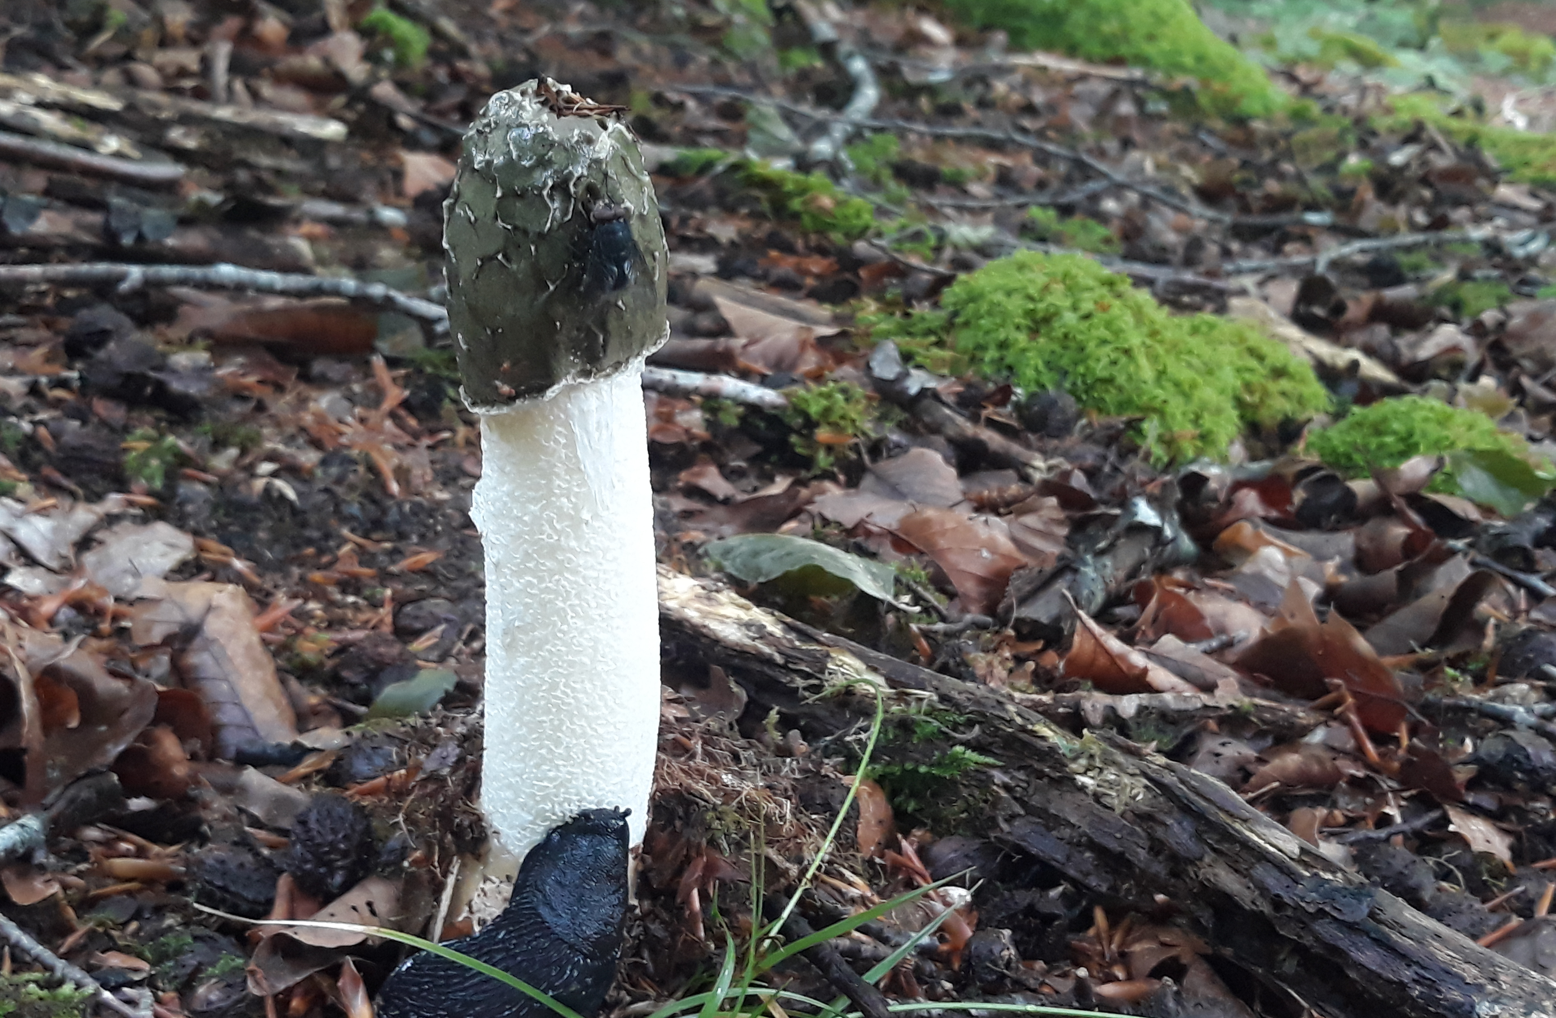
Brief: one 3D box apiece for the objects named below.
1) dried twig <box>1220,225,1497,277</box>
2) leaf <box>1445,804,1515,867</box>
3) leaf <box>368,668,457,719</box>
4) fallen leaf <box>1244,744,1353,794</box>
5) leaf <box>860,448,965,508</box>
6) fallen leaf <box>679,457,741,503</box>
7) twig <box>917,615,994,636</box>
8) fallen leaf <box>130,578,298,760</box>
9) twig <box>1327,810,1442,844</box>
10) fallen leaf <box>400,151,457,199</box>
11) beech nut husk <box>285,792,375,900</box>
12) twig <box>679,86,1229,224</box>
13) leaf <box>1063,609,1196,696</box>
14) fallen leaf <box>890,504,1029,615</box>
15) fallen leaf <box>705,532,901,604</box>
[{"bbox_3d":[0.364,-0.160,0.750,0.200,0.012,0.013,-9,23,-16],"label":"dried twig"},{"bbox_3d":[0.162,0.075,0.280,0.020,0.006,0.010,23,41,26],"label":"leaf"},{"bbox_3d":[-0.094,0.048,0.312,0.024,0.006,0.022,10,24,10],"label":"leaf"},{"bbox_3d":[0.140,0.070,0.325,0.028,0.009,0.018,3,24,-7],"label":"fallen leaf"},{"bbox_3d":[0.051,-0.011,0.465,0.040,0.013,0.034,5,24,-2],"label":"leaf"},{"bbox_3d":[-0.025,-0.011,0.440,0.021,0.009,0.016,7,44,4],"label":"fallen leaf"},{"bbox_3d":[0.053,0.034,0.360,0.022,0.004,0.005,-6,22,-6],"label":"twig"},{"bbox_3d":[-0.153,0.043,0.330,0.036,0.016,0.050,-8,55,-20],"label":"fallen leaf"},{"bbox_3d":[0.155,0.081,0.310,0.033,0.005,0.006,-5,26,-23],"label":"twig"},{"bbox_3d":[-0.234,-0.226,0.820,0.040,0.022,0.032,5,24,-2],"label":"fallen leaf"},{"bbox_3d":[-0.095,0.072,0.258,0.018,0.019,0.018,1,20,0],"label":"beech nut husk"},{"bbox_3d":[0.162,-0.373,1.260,0.600,0.045,0.110,19,27,28],"label":"twig"},{"bbox_3d":[0.098,0.040,0.340,0.037,0.014,0.018,14,38,8],"label":"leaf"},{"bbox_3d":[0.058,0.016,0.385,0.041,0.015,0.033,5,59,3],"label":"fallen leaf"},{"bbox_3d":[0.008,0.017,0.360,0.056,0.013,0.025,10,24,4],"label":"fallen leaf"}]

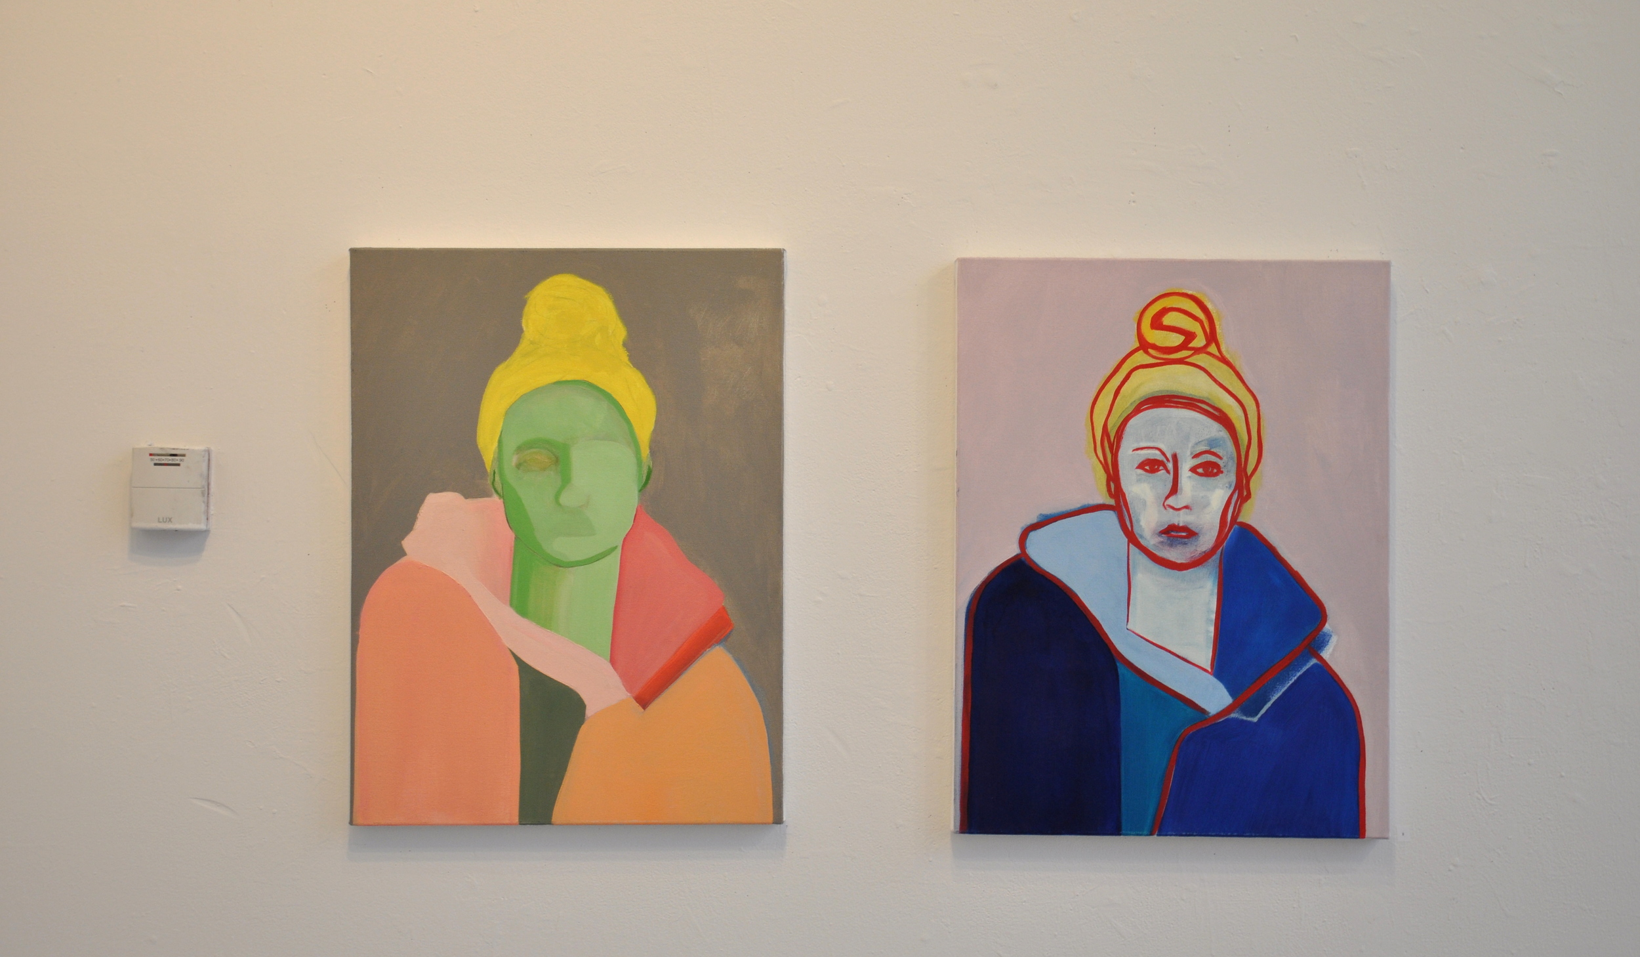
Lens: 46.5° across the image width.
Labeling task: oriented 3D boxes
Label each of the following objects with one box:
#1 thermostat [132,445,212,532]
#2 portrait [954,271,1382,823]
[{"bbox_3d":[-0.690,0.011,2.039,0.079,0.086,0.031,1,0,0],"label":"thermostat"},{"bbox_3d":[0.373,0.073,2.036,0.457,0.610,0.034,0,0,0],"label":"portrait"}]

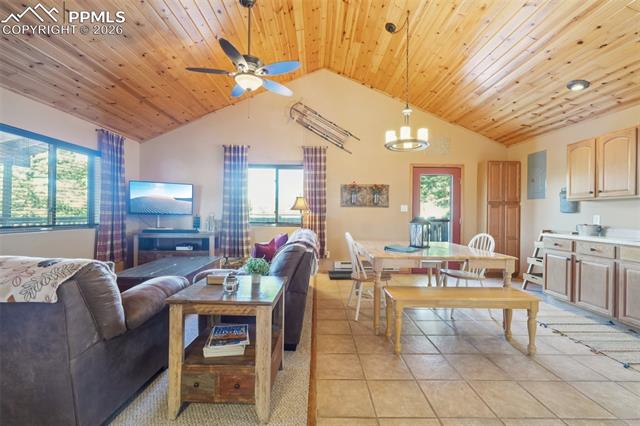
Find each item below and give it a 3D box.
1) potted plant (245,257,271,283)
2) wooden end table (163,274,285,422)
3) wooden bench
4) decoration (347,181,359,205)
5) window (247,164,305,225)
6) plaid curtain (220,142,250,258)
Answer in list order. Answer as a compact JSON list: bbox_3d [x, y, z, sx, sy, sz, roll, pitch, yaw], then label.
[{"bbox_3d":[-0.431,0.393,1.836,0.177,0.190,0.177,1,0,0],"label":"potted plant"},{"bbox_3d":[-0.557,0.836,1.785,0.610,0.665,0.615,0,0,2],"label":"wooden end table"},{"bbox_3d":[1.230,0.955,2.405,1.210,0.450,0.385,0,0,0],"label":"wooden bench"},{"bbox_3d":[0.616,-0.388,5.080,0.230,0.460,0.120,0,0,0],"label":"decoration"},{"bbox_3d":[-0.840,-0.345,5.190,1.130,1.180,0.100,0,0,0],"label":"window"},{"bbox_3d":[-1.589,-0.207,5.010,0.550,2.110,0.120,1,0,0],"label":"plaid curtain"}]

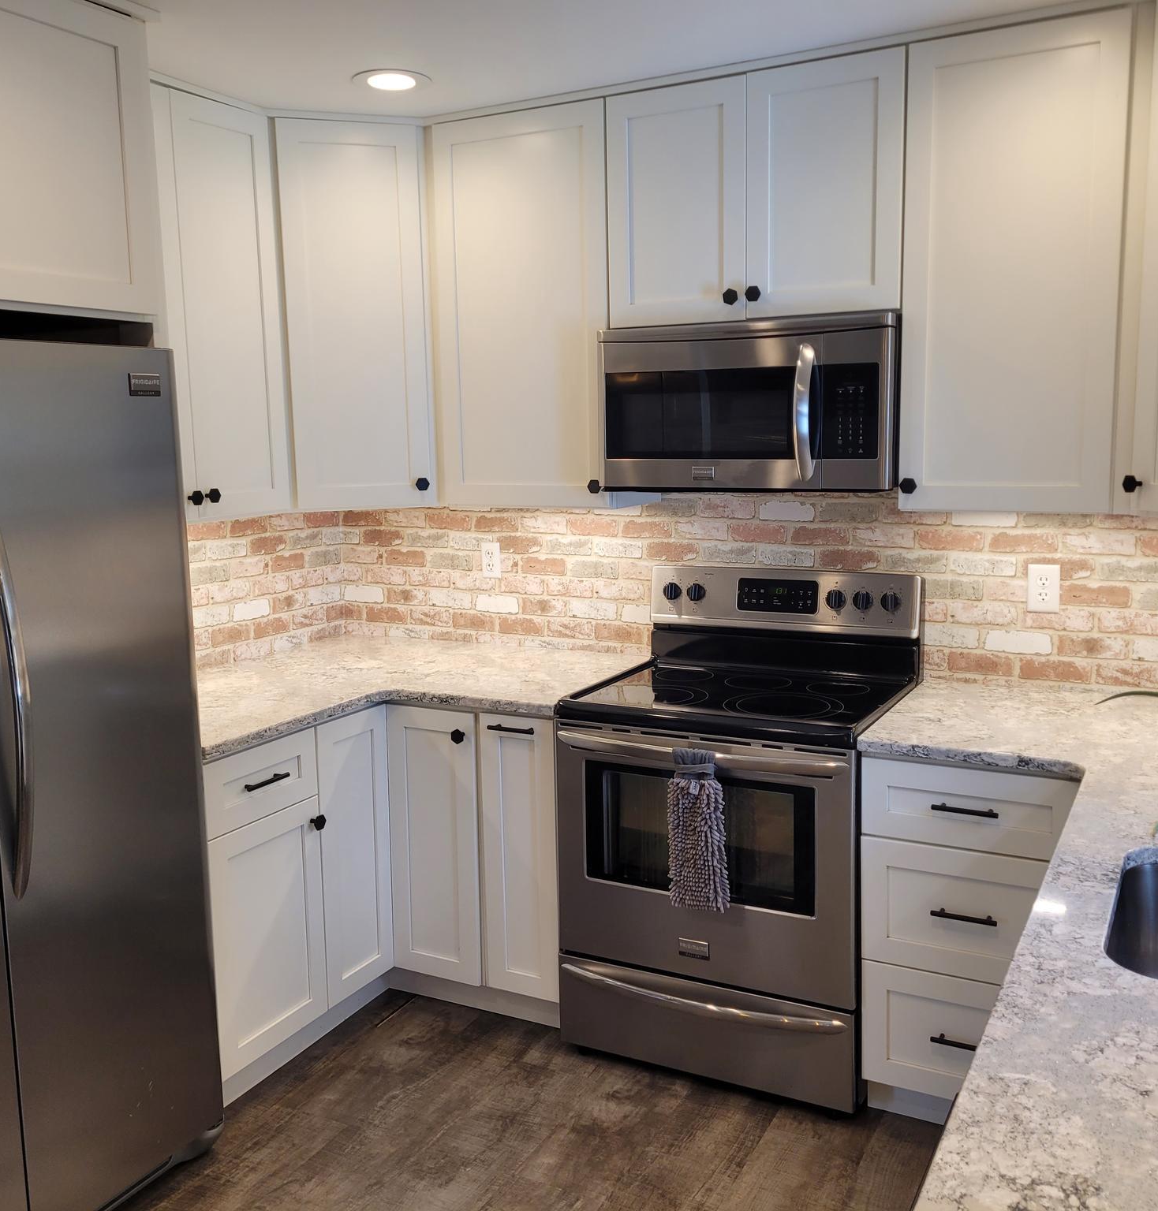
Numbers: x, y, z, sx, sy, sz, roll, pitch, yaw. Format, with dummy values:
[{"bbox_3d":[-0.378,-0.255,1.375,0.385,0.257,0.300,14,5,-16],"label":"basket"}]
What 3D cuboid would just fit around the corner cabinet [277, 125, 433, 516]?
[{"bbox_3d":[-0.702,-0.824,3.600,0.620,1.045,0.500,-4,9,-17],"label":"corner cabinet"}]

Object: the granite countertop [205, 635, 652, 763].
[{"bbox_3d":[-0.597,0.241,3.272,1.205,0.032,1.370,3,9,28],"label":"granite countertop"}]

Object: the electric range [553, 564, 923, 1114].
[{"bbox_3d":[0.428,0.540,3.140,0.761,1.202,0.695,3,9,28],"label":"electric range"}]

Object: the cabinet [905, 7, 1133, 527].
[{"bbox_3d":[1.033,-0.749,2.831,0.470,1.041,0.336,3,9,28],"label":"cabinet"}]

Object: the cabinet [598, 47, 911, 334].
[{"bbox_3d":[0.486,-1.011,3.086,0.761,0.578,0.336,3,9,28],"label":"cabinet"}]

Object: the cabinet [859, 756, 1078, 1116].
[{"bbox_3d":[0.988,0.722,2.913,0.455,0.884,0.632,3,9,28],"label":"cabinet"}]

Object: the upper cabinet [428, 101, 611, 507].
[{"bbox_3d":[-0.093,-0.812,3.429,0.563,1.041,0.336,3,9,28],"label":"upper cabinet"}]

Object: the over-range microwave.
[{"bbox_3d":[0.477,-0.507,3.118,0.760,0.406,0.425,3,9,28],"label":"over-range microwave"}]

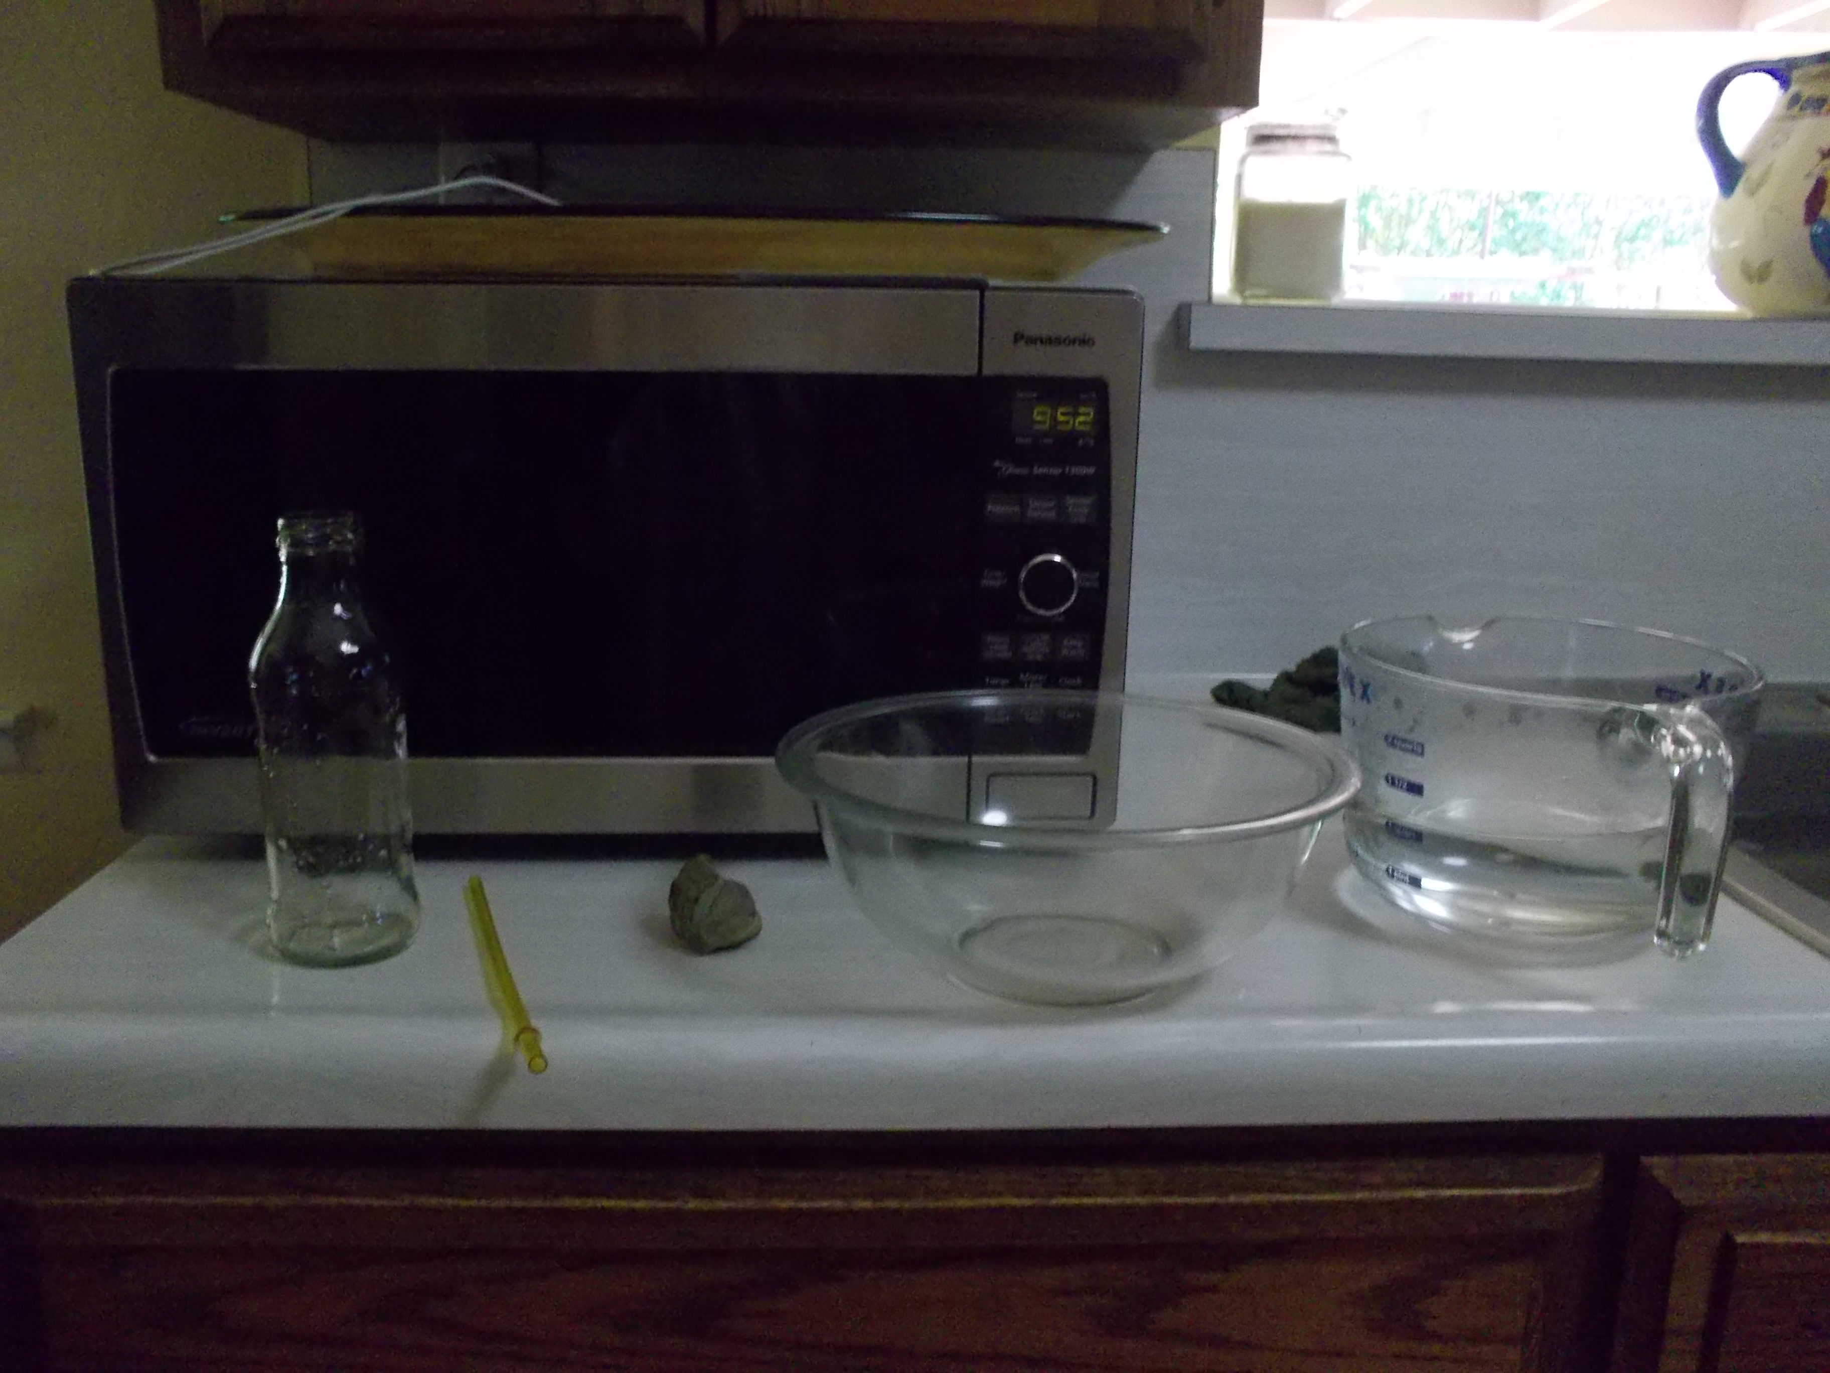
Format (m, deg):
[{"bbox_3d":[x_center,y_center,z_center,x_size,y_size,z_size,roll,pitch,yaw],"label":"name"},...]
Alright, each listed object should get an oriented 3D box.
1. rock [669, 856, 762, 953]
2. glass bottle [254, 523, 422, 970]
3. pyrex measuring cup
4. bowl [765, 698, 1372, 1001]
[{"bbox_3d":[-0.091,0.101,0.708,0.042,0.037,0.040,1,14,0],"label":"rock"},{"bbox_3d":[-0.264,0.022,0.689,0.066,0.195,0.066,1,14,0],"label":"glass bottle"},{"bbox_3d":[0.308,0.051,0.742,0.191,0.129,0.247,-1,14,-6],"label":"pyrex measuring cup"},{"bbox_3d":[0.066,0.075,0.698,0.256,0.097,0.256,1,14,0],"label":"bowl"}]

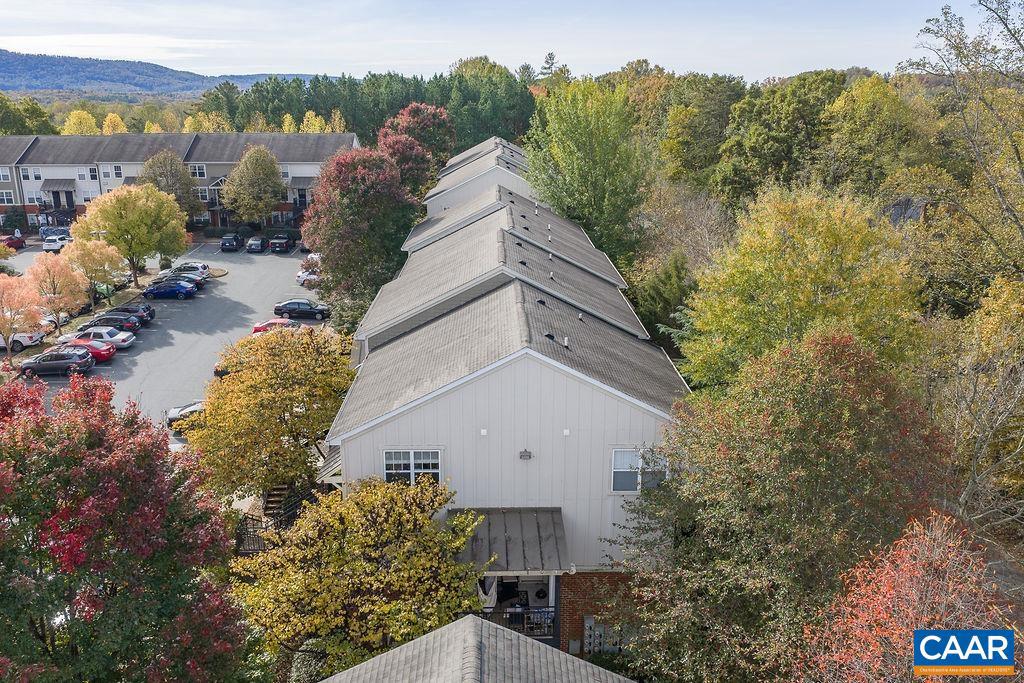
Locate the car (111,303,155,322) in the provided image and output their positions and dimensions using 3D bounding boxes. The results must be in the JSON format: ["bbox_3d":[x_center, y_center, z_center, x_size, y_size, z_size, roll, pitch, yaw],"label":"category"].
[{"bbox_3d":[-29.200,-2.066,59.998,4.500,1.680,1.800,0,17,-1],"label":"car"}]

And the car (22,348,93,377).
[{"bbox_3d":[-29.700,1.278,51.920,4.500,1.670,1.830,0,18,1],"label":"car"}]

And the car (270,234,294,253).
[{"bbox_3d":[-26.515,-11.590,91.770,1.920,1.720,5.100,-1,17,-5],"label":"car"}]

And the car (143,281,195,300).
[{"bbox_3d":[-29.600,-4.500,68.654,4.500,1.450,1.790,1,18,3],"label":"car"}]

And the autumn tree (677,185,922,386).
[{"bbox_3d":[14.456,0.147,40.892,11.600,16.010,11.600,0,17,0],"label":"autumn tree"}]

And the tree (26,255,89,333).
[{"bbox_3d":[-32.398,-3.294,56.882,4.700,5.910,4.700,0,17,0],"label":"tree"}]

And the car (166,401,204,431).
[{"bbox_3d":[-16.400,3.947,44.166,4.700,1.470,1.820,0,18,1],"label":"car"}]

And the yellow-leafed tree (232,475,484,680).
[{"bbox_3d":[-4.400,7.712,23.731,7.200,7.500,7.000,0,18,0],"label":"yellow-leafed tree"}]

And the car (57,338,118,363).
[{"bbox_3d":[-28.600,0.575,52.128,4.750,1.430,1.830,0,17,-1],"label":"car"}]

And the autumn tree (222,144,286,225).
[{"bbox_3d":[-30.700,-18.024,95.072,7.600,10.500,7.600,0,18,0],"label":"autumn tree"}]

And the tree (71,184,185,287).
[{"bbox_3d":[-33.443,-9.119,70.149,9.400,8.950,9.400,0,17,0],"label":"tree"}]

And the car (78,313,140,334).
[{"bbox_3d":[-30.525,-1.163,60.337,4.450,1.480,1.800,-1,17,-5],"label":"car"}]

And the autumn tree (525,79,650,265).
[{"bbox_3d":[5.868,-10.596,61.094,9.800,18.190,9.800,-1,17,-5],"label":"autumn tree"}]

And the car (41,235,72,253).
[{"bbox_3d":[-52.320,-11.651,92.054,1.850,1.660,4.500,-1,17,-5],"label":"car"}]

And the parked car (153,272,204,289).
[{"bbox_3d":[-30.792,-5.586,73.882,4.650,1.450,1.800,-1,17,-5],"label":"parked car"}]

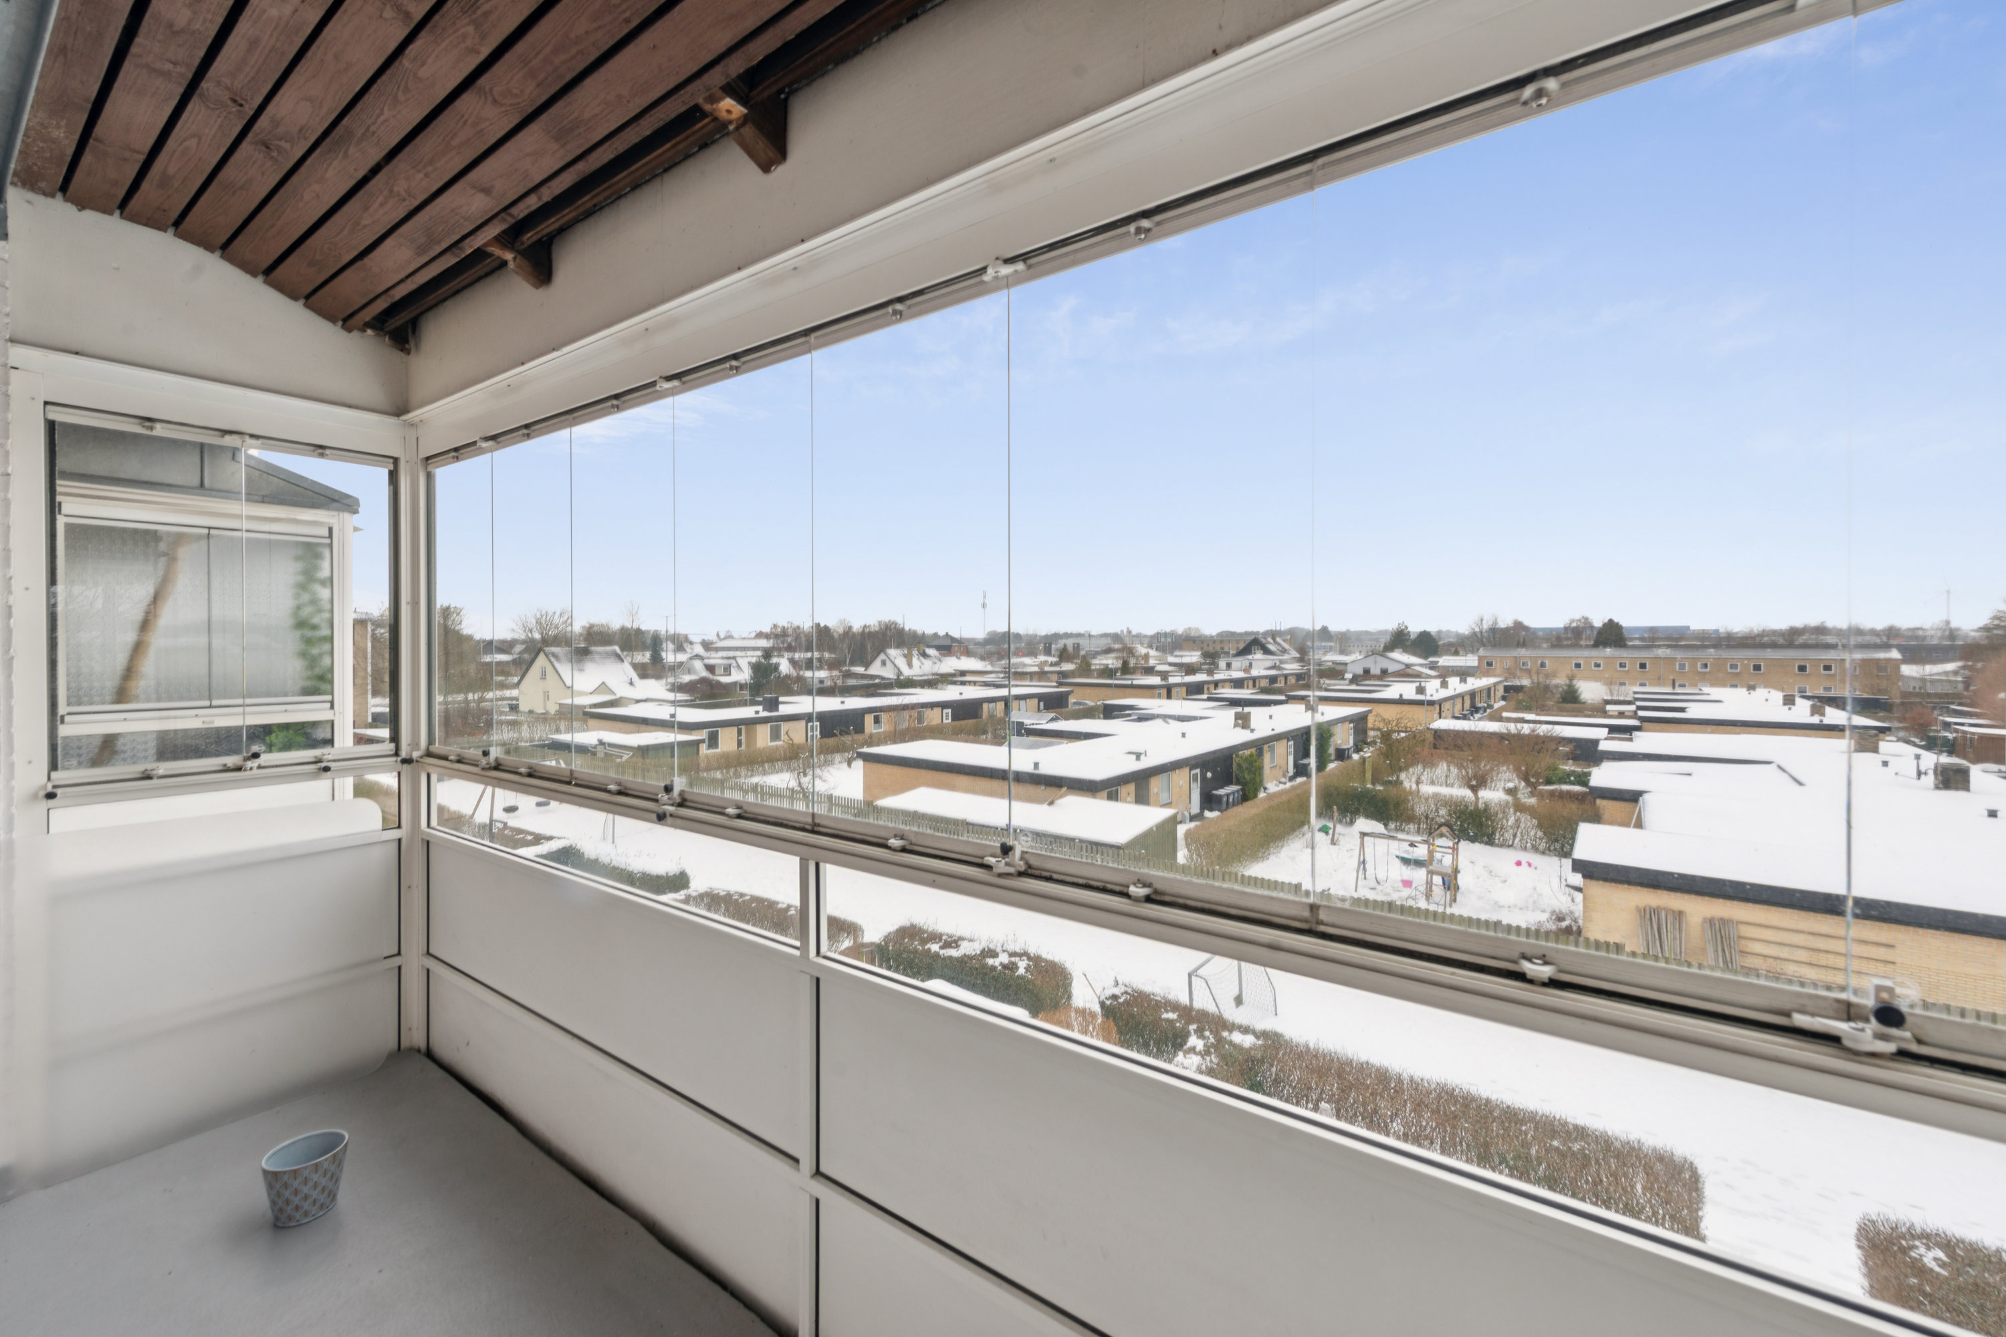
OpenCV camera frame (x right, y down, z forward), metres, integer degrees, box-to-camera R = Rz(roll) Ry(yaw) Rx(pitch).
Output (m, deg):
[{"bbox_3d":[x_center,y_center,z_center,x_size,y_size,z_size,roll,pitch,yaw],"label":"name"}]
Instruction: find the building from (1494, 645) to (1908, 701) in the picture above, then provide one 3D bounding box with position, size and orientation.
[{"bbox_3d":[93.680,0.971,110.825,44.000,7.400,10.000,2,2,39],"label":"building"}]

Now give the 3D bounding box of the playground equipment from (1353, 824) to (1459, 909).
[{"bbox_3d":[13.321,6.253,25.656,3.000,2.420,2.000,2,2,39],"label":"playground equipment"}]

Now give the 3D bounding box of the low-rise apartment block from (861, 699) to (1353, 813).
[{"bbox_3d":[11.052,5.134,49.439,13.300,3.100,40.600,2,2,39],"label":"low-rise apartment block"}]

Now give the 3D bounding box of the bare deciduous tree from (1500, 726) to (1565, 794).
[{"bbox_3d":[29.179,5.100,42.843,3.200,3.600,3.200,1,2,34],"label":"bare deciduous tree"}]

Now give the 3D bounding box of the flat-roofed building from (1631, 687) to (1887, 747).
[{"bbox_3d":[65.387,4.424,71.111,12.000,3.100,49.500,2,2,39],"label":"flat-roofed building"}]

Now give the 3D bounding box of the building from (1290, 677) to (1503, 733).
[{"bbox_3d":[49.808,3.639,95.049,13.900,3.100,51.700,2,2,39],"label":"building"}]

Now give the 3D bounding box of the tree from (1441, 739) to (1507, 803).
[{"bbox_3d":[24.076,5.333,39.557,3.000,3.350,3.000,1,2,31],"label":"tree"}]

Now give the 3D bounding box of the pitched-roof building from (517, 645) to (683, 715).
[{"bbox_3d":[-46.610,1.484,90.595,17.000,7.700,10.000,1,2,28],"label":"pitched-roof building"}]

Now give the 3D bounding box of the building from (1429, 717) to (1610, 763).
[{"bbox_3d":[35.150,5.324,53.566,9.900,2.450,6.400,2,2,39],"label":"building"}]

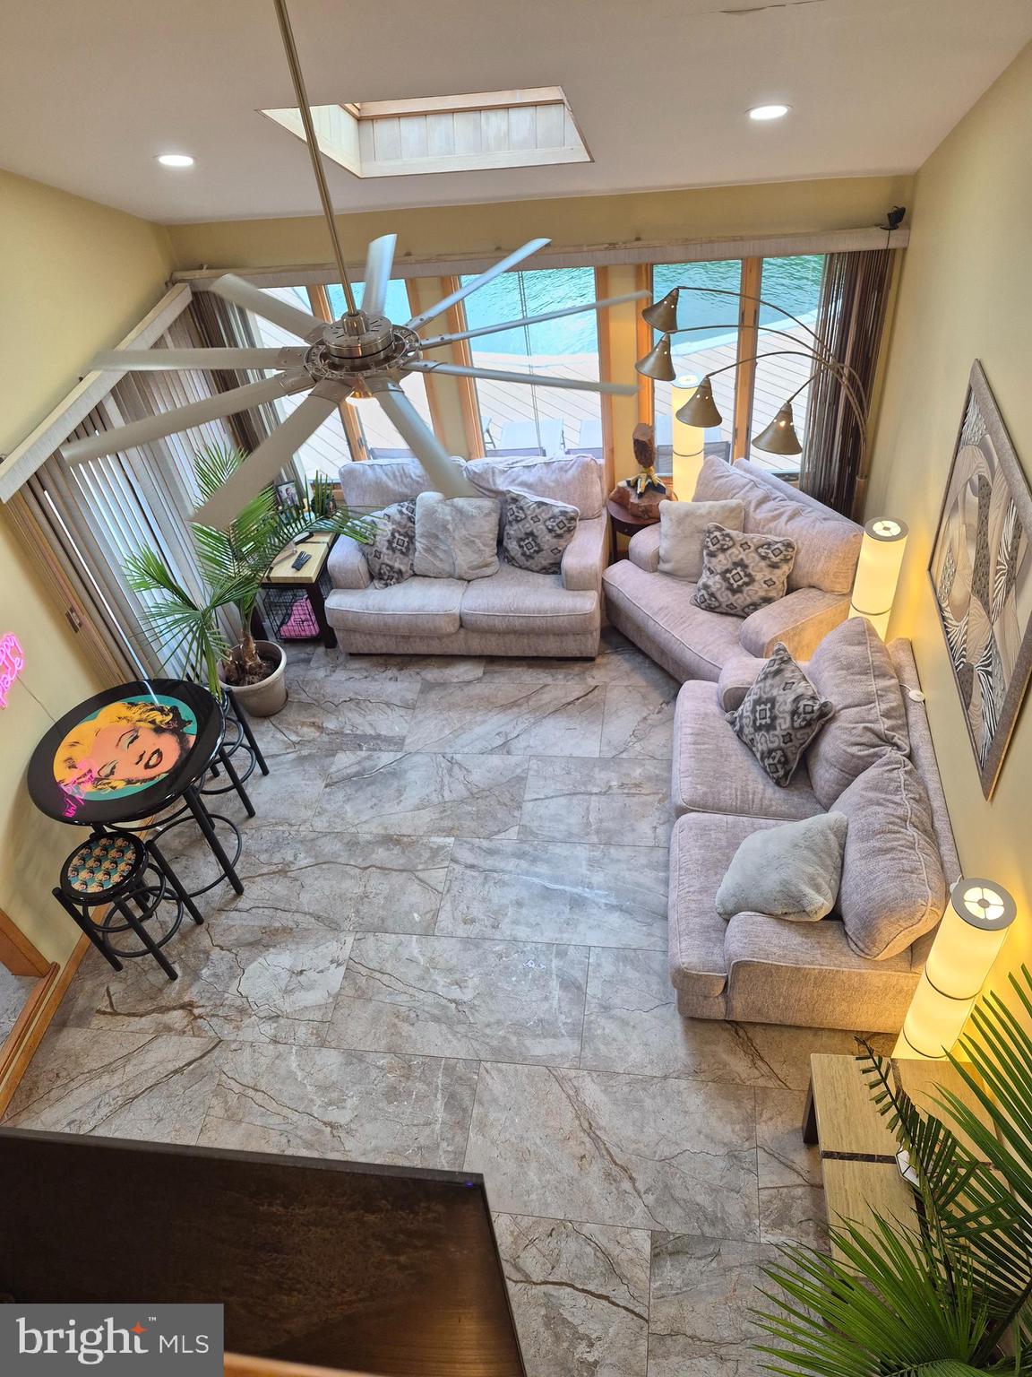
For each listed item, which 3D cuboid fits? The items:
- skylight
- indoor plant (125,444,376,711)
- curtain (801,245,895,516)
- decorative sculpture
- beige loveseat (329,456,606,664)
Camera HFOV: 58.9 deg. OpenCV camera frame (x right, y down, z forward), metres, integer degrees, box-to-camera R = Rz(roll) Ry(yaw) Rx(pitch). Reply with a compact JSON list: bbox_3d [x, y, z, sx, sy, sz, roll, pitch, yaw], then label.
[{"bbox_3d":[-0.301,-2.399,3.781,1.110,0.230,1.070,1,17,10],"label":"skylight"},{"bbox_3d":[-1.424,-0.588,5.355,1.150,1.550,1.050,1,45,10],"label":"indoor plant"},{"bbox_3d":[1.965,-1.624,5.570,0.380,1.980,0.140,1,45,10],"label":"curtain"},{"bbox_3d":[0.777,-1.399,5.760,0.380,0.600,0.290,1,45,10],"label":"decorative sculpture"},{"bbox_3d":[-0.304,-0.846,6.051,1.770,0.970,0.980,2,45,11],"label":"beige loveseat"}]

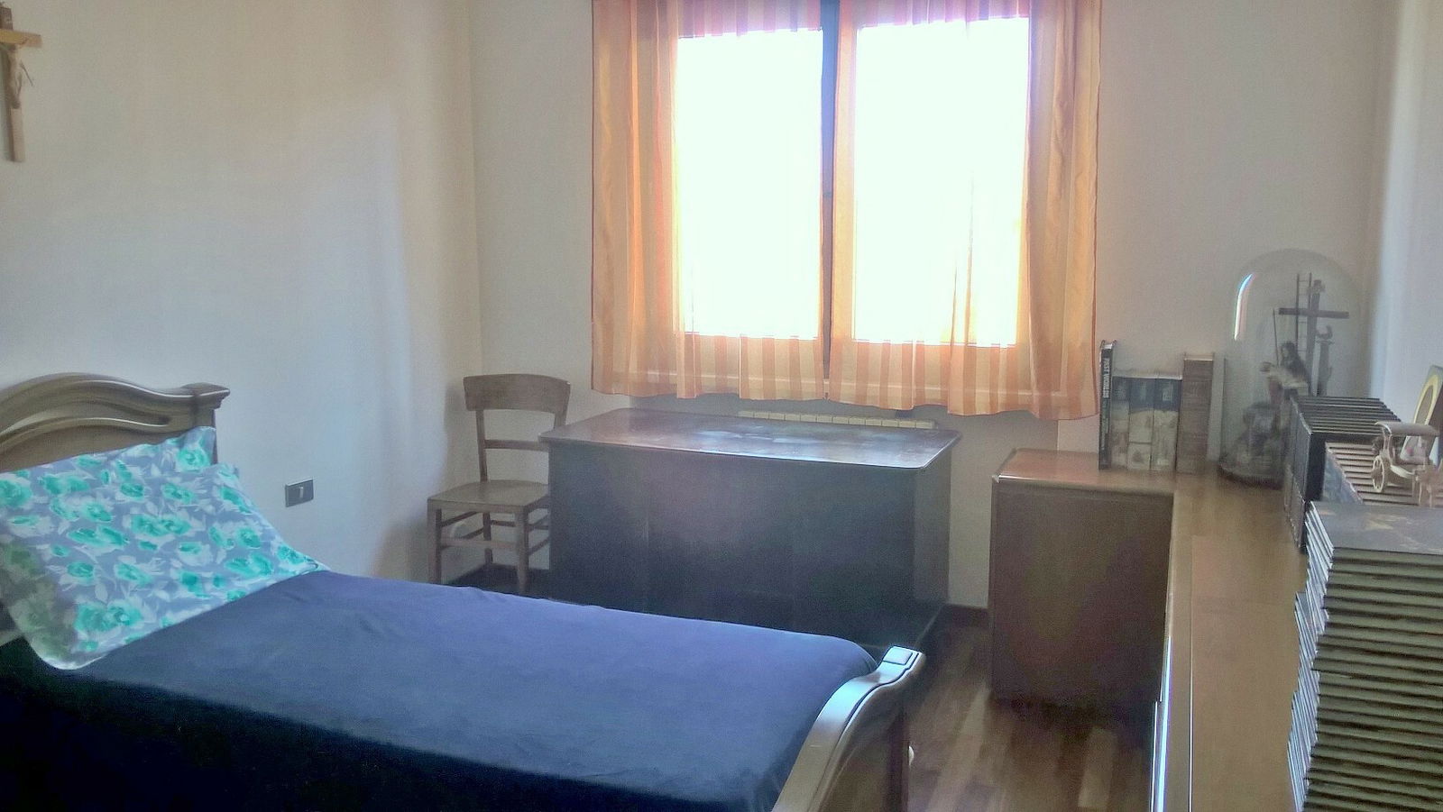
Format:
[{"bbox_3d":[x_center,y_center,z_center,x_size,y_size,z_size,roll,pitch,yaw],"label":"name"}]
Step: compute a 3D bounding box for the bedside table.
[{"bbox_3d":[1.125,0.540,3.585,0.501,0.696,0.453,3,10,22],"label":"bedside table"}]

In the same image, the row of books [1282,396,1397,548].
[{"bbox_3d":[1.610,0.164,2.971,0.234,0.282,0.638,4,10,22],"label":"row of books"}]

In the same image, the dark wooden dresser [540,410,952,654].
[{"bbox_3d":[0.097,0.469,3.849,1.279,0.762,0.606,3,10,22],"label":"dark wooden dresser"}]

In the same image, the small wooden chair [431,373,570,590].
[{"bbox_3d":[-0.850,0.339,4.316,0.465,0.880,0.415,3,10,22],"label":"small wooden chair"}]

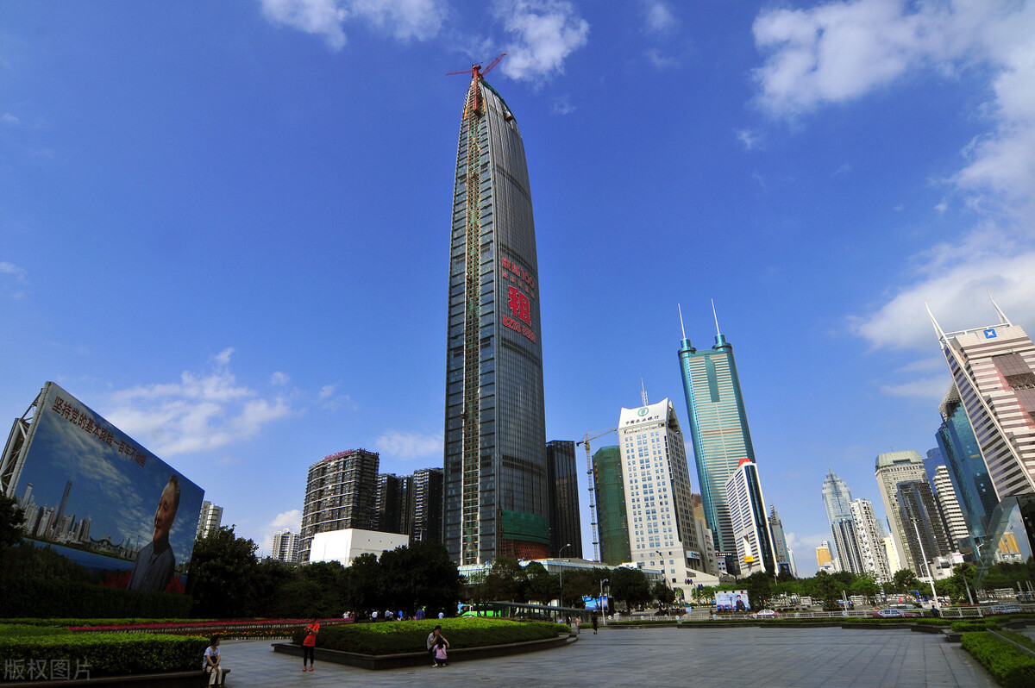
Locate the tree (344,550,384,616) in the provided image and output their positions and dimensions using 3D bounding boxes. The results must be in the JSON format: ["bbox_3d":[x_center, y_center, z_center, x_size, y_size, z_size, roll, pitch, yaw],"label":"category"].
[{"bbox_3d":[-19.079,30.202,64.377,5.200,8.000,5.200,-2,-25,0],"label":"tree"}]

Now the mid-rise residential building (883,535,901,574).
[{"bbox_3d":[356.260,209.160,489.360,12.000,49.970,13.000,-16,-30,29],"label":"mid-rise residential building"}]

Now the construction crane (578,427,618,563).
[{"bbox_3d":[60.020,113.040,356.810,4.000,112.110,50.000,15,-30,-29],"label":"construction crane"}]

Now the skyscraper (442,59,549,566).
[{"bbox_3d":[-14.330,-44.870,407.730,41.810,442.000,56.160,-17,-30,30],"label":"skyscraper"}]

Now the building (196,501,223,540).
[{"bbox_3d":[-199.185,137.265,325.637,14.000,72.000,14.000,-17,-29,29],"label":"building"}]

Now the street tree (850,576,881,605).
[{"bbox_3d":[93.220,66.560,138.850,7.200,7.080,7.200,-15,-30,28],"label":"street tree"}]

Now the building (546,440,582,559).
[{"bbox_3d":[33.510,125.180,376.790,25.000,108.300,25.000,-6,-27,12],"label":"building"}]

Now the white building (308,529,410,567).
[{"bbox_3d":[-66.212,98.189,217.388,23.000,34.600,31.000,-17,-29,29],"label":"white building"}]

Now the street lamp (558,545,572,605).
[{"bbox_3d":[8.054,39.268,85.872,1.900,11.200,0.400,-2,-25,0],"label":"street lamp"}]

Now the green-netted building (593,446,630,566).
[{"bbox_3d":[77.091,131.954,370.910,28.000,109.000,28.000,-16,-29,29],"label":"green-netted building"}]

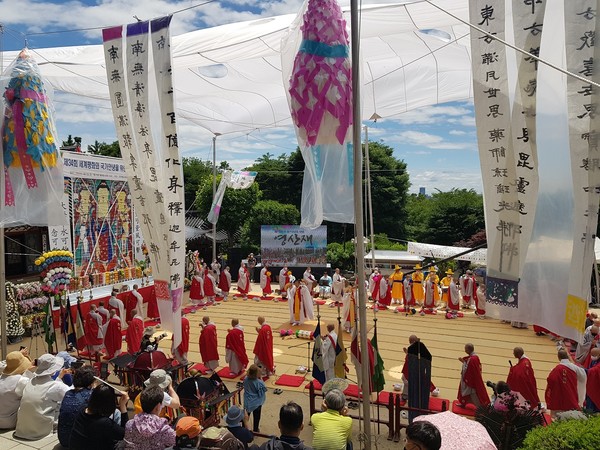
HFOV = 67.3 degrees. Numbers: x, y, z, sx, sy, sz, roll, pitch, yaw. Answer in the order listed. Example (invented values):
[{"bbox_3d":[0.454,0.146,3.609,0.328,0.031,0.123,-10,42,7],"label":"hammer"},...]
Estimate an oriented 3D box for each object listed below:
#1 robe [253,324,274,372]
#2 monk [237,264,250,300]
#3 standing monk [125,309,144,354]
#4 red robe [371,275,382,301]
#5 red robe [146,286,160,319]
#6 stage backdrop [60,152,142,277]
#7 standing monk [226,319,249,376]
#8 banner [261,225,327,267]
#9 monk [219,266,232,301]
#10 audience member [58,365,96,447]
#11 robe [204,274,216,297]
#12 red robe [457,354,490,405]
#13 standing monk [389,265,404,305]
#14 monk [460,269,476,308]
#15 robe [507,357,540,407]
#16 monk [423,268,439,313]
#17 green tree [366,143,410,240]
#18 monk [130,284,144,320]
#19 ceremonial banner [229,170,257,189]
[{"bbox_3d":[-1.042,3.507,12.800,0.520,1.363,0.580,3,4,37],"label":"robe"},{"bbox_3d":[-2.840,2.886,22.856,0.620,1.750,0.500,-2,4,-41],"label":"monk"},{"bbox_3d":[-5.214,3.450,14.200,0.540,1.640,0.580,1,3,21],"label":"standing monk"},{"bbox_3d":[3.802,3.089,22.400,0.560,1.357,0.450,0,3,-9],"label":"red robe"},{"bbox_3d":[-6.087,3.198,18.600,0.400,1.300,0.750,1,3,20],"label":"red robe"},{"bbox_3d":[-10.400,-0.671,24.398,0.250,6.200,6.100,1,3,21],"label":"stage backdrop"},{"bbox_3d":[-1.810,3.472,12.984,0.440,1.660,0.500,2,5,28],"label":"standing monk"},{"bbox_3d":[-0.415,1.329,28.800,4.250,2.700,0.120,0,3,3],"label":"banner"},{"bbox_3d":[-3.610,2.867,21.900,0.580,1.681,0.500,3,4,37],"label":"monk"},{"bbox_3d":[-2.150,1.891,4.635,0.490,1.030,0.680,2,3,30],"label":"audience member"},{"bbox_3d":[-4.329,2.878,21.800,0.540,1.150,0.470,-2,4,-33],"label":"robe"},{"bbox_3d":[4.453,3.942,11.500,0.720,1.240,0.550,1,3,21],"label":"red robe"},{"bbox_3d":[4.695,2.949,21.854,0.650,1.830,0.500,1,3,12],"label":"standing monk"},{"bbox_3d":[7.497,2.879,20.165,0.640,1.700,0.450,1,5,12],"label":"monk"},{"bbox_3d":[5.430,3.827,10.950,0.700,1.280,0.650,2,3,23],"label":"robe"},{"bbox_3d":[6.120,3.167,21.076,0.620,1.680,0.500,-1,3,-20],"label":"monk"},{"bbox_3d":[6.329,-2.446,35.000,5.500,8.500,5.500,0,3,0],"label":"green tree"},{"bbox_3d":[-6.582,3.210,18.200,0.520,1.630,0.560,2,3,28],"label":"monk"},{"bbox_3d":[-2.615,-2.070,20.500,1.250,0.800,0.300,-1,5,-9],"label":"ceremonial banner"}]

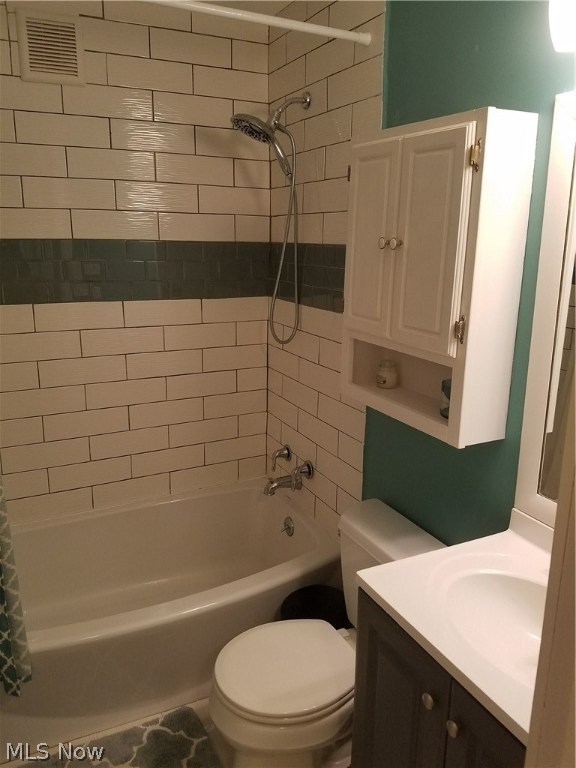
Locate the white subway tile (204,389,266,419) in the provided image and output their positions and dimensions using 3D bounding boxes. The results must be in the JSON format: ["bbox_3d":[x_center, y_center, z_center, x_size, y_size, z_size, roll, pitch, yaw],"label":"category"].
[{"bbox_3d":[-0.222,0.089,2.484,0.294,0.101,0.010,-6,16,-25],"label":"white subway tile"}]

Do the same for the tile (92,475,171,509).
[{"bbox_3d":[-0.644,0.441,2.402,0.310,0.102,0.010,-7,16,-26],"label":"tile"}]

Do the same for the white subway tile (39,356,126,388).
[{"bbox_3d":[-0.766,-0.049,2.170,0.304,0.101,0.010,-6,16,-25],"label":"white subway tile"}]

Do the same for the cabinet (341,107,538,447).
[{"bbox_3d":[0.347,-0.271,1.513,0.162,0.741,0.511,-7,16,-26],"label":"cabinet"}]

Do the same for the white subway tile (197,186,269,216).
[{"bbox_3d":[-0.222,-0.759,2.389,0.305,0.106,0.010,-7,16,-26],"label":"white subway tile"}]

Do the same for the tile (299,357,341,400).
[{"bbox_3d":[0.117,-0.021,2.106,0.010,0.101,0.304,-6,16,-25],"label":"tile"}]

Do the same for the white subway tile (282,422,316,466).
[{"bbox_3d":[0.047,0.242,2.311,0.010,0.101,0.296,-7,16,-26],"label":"white subway tile"}]

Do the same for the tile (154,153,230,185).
[{"bbox_3d":[-0.364,-0.847,2.291,0.322,0.106,0.010,-7,16,-26],"label":"tile"}]

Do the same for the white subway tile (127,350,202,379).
[{"bbox_3d":[-0.484,-0.079,2.273,0.302,0.099,0.010,-7,16,-26],"label":"white subway tile"}]

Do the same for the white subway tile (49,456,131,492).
[{"bbox_3d":[-0.761,0.346,2.242,0.302,0.099,0.010,-7,16,-26],"label":"white subway tile"}]

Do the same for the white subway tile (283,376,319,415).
[{"bbox_3d":[0.053,0.046,2.377,0.010,0.106,0.316,-7,16,-26],"label":"white subway tile"}]

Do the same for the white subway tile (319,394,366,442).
[{"bbox_3d":[0.182,0.113,2.001,0.010,0.101,0.298,-7,16,-26],"label":"white subway tile"}]

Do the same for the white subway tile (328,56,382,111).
[{"bbox_3d":[0.194,-0.896,1.736,0.010,0.101,0.298,-7,16,-26],"label":"white subway tile"}]

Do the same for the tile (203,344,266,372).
[{"bbox_3d":[-0.220,-0.110,2.429,0.293,0.101,0.010,-7,16,-26],"label":"tile"}]

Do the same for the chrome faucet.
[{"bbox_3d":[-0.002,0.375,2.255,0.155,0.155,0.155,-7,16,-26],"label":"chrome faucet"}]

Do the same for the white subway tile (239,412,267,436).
[{"bbox_3d":[-0.162,0.190,2.673,0.144,0.106,0.010,-7,16,-26],"label":"white subway tile"}]

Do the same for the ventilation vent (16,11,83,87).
[{"bbox_3d":[-0.779,-1.107,1.902,0.193,0.207,0.020,-7,16,-26],"label":"ventilation vent"}]

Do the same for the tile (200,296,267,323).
[{"bbox_3d":[-0.218,-0.310,2.380,0.294,0.101,0.010,-6,16,-25],"label":"tile"}]

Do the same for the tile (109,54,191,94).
[{"bbox_3d":[-0.479,-1.091,2.039,0.304,0.101,0.010,-6,16,-25],"label":"tile"}]

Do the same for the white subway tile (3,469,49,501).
[{"bbox_3d":[-1.033,0.378,2.108,0.302,0.099,0.010,-7,16,-26],"label":"white subway tile"}]

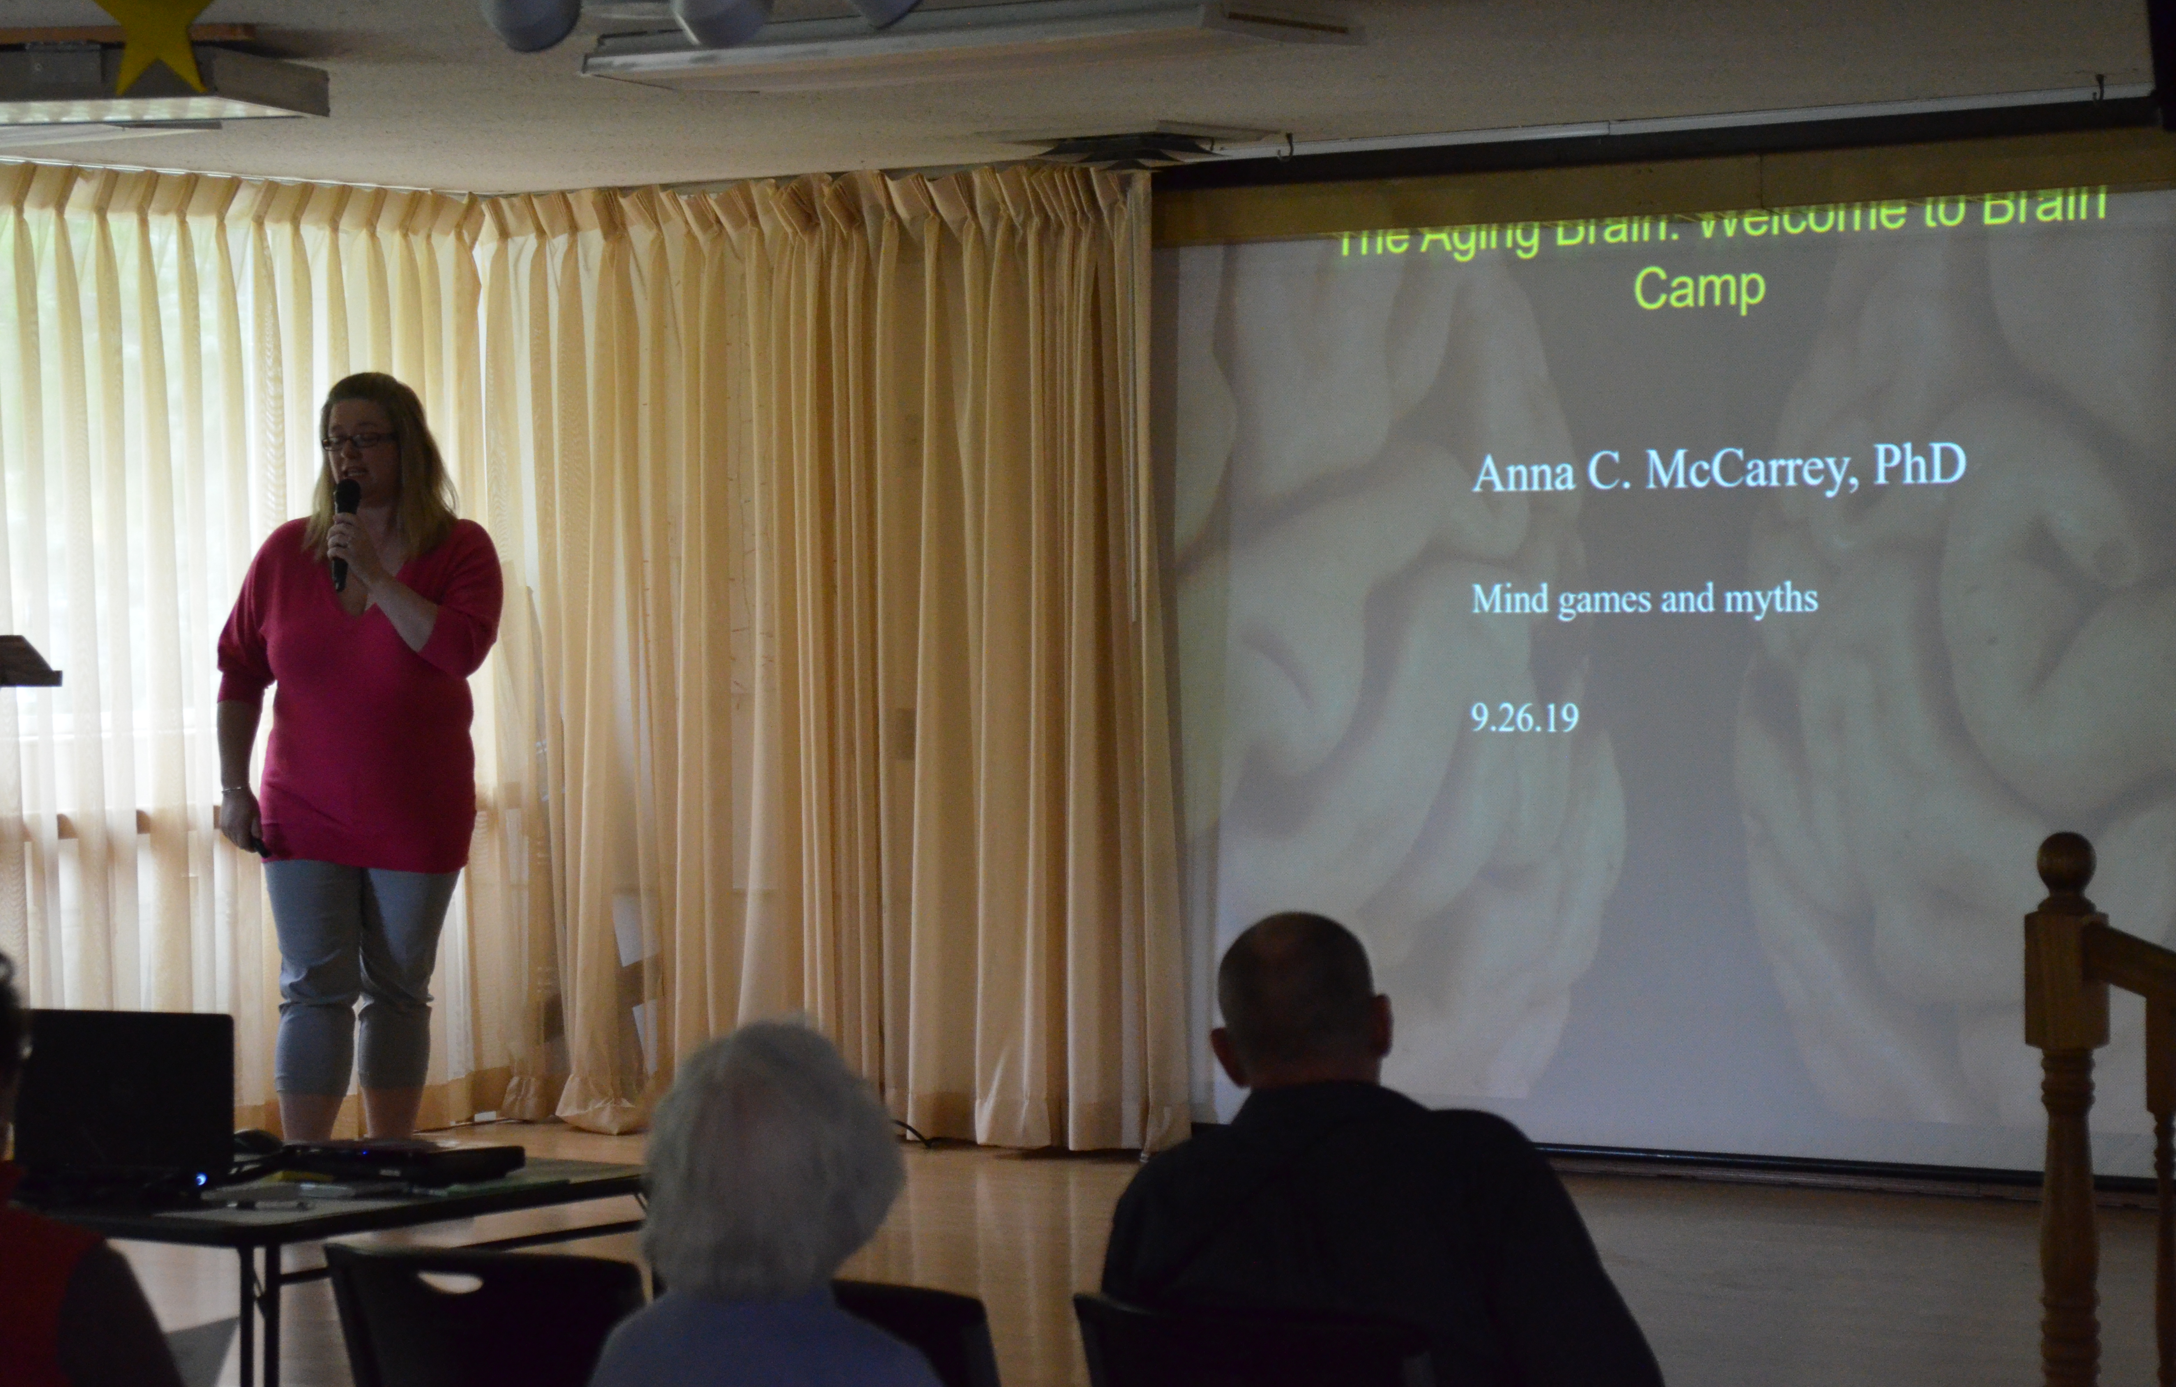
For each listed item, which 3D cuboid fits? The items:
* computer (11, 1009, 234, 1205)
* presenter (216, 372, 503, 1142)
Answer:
[{"bbox_3d":[-1.317,0.572,7.773,0.370,0.250,0.260,0,1,19],"label":"computer"},{"bbox_3d":[-1.456,0.192,10.850,0.570,1.660,0.420,-1,1,6],"label":"presenter"}]

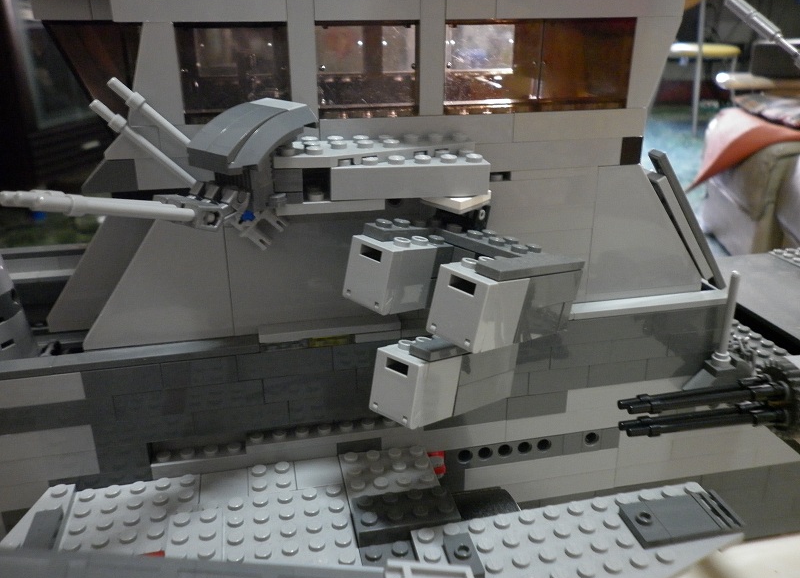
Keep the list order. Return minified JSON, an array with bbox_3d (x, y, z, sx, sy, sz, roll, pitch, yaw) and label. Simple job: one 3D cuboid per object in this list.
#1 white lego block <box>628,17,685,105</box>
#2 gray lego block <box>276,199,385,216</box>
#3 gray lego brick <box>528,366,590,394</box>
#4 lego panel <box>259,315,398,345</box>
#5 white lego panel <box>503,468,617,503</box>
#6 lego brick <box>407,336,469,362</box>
[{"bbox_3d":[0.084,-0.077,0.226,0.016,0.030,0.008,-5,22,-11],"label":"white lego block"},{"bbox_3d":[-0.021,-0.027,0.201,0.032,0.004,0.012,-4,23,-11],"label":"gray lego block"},{"bbox_3d":[0.059,0.033,0.255,0.024,0.010,0.008,-5,21,-11],"label":"gray lego brick"},{"bbox_3d":[-0.024,0.013,0.229,0.048,0.003,0.008,-5,21,-11],"label":"lego panel"},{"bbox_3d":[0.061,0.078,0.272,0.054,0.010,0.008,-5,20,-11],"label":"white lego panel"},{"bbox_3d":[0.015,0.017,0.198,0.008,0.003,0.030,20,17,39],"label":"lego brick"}]

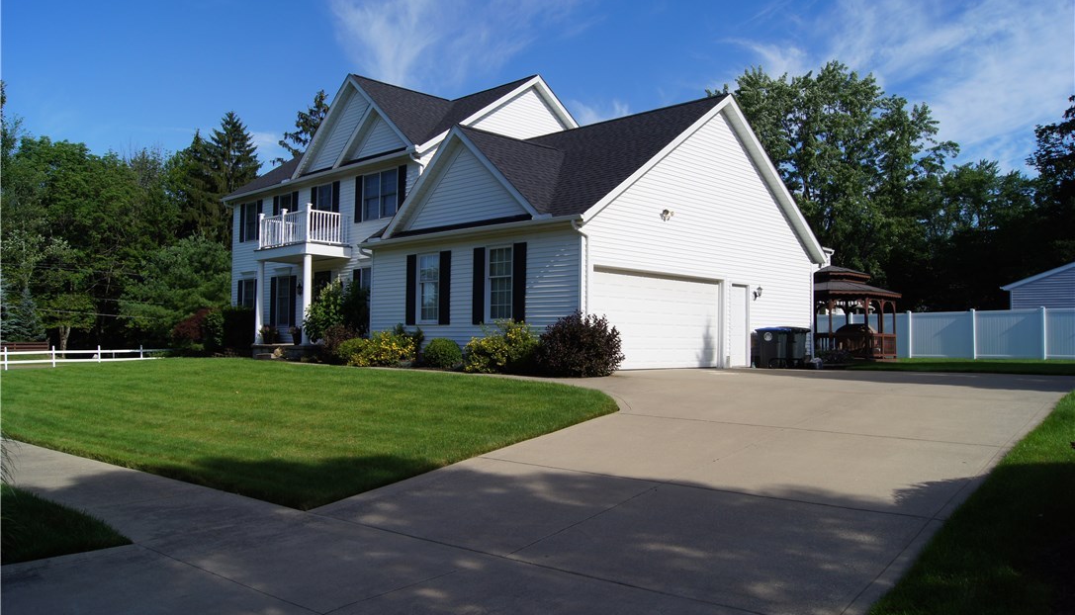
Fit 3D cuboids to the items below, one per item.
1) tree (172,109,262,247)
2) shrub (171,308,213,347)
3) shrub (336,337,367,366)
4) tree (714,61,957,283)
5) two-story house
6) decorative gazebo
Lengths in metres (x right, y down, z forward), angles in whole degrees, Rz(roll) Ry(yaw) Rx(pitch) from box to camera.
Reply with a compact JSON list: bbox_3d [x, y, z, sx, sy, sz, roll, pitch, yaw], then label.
[{"bbox_3d":[-21.645,-5.425,54.685,6.300,15.843,6.200,2,-2,-22],"label":"tree"},{"bbox_3d":[-12.831,0.843,29.969,1.500,1.576,1.400,2,-2,-23],"label":"shrub"},{"bbox_3d":[-4.298,0.986,18.488,0.780,0.631,0.750,1,-2,-13],"label":"shrub"},{"bbox_3d":[16.956,-5.761,45.671,13.500,16.567,12.500,0,-2,20],"label":"tree"},{"bbox_3d":[-2.066,-2.630,25.755,18.600,8.550,10.900,-2,-3,45],"label":"two-story house"},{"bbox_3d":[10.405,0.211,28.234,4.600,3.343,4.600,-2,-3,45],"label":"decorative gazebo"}]

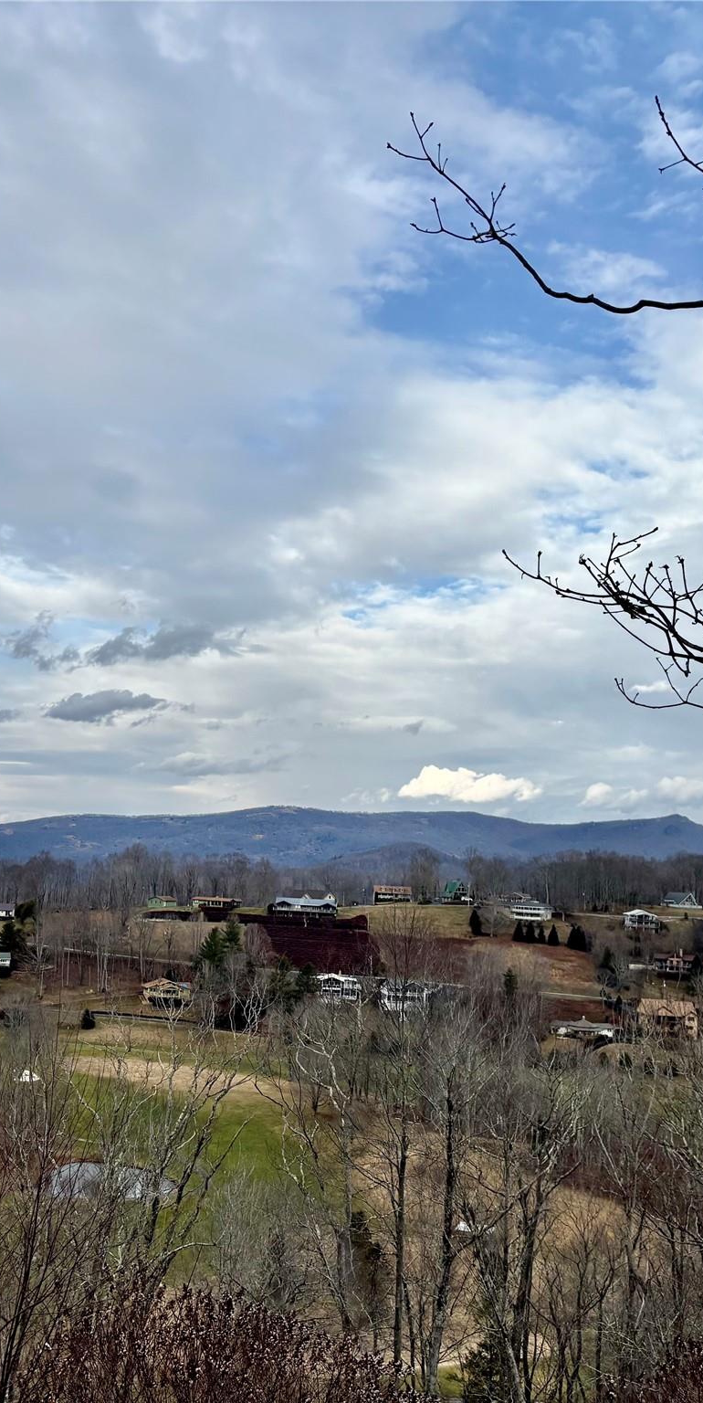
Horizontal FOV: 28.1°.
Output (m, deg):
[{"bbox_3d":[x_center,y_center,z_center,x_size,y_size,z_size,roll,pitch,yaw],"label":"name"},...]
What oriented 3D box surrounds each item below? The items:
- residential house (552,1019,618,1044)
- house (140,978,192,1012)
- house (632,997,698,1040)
[{"bbox_3d":[70.600,99.210,425.000,18.500,6.000,11.500,2,-7,0],"label":"residential house"},{"bbox_3d":[-54.583,86.228,415.000,14.500,8.600,12.000,2,-7,-2],"label":"house"},{"bbox_3d":[93.349,94.092,417.000,16.000,10.600,11.500,2,-7,4],"label":"house"}]

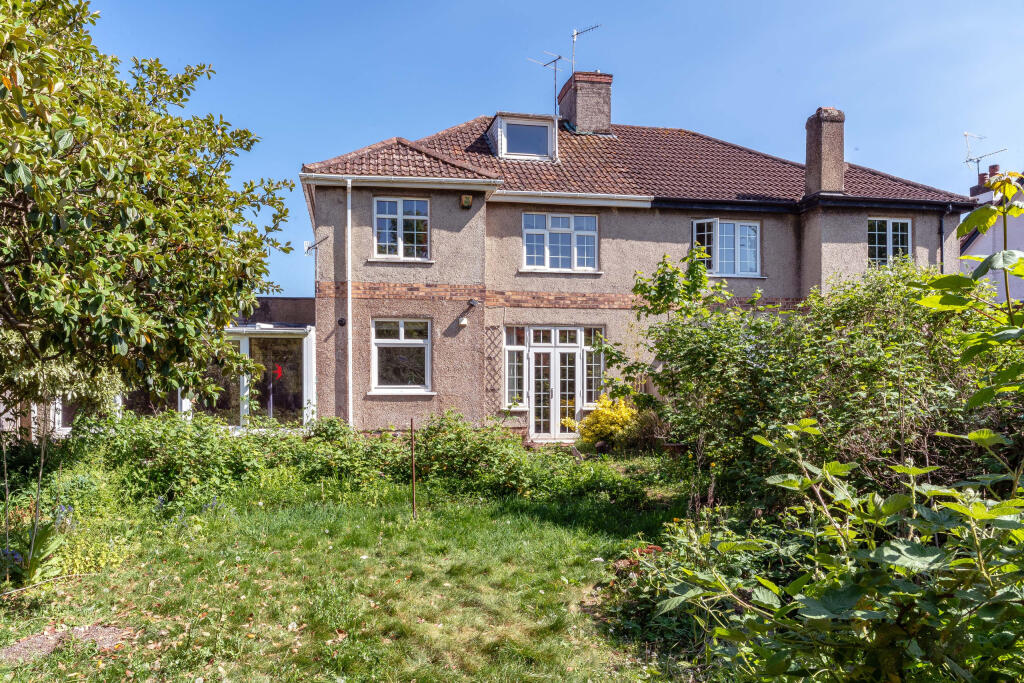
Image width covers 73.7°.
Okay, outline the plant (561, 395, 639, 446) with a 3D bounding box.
[{"bbox_3d":[1.830,1.650,14.100,1.550,1.150,1.300,0,-1,-9],"label":"plant"}]

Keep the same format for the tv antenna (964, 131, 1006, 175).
[{"bbox_3d":[14.050,-5.530,20.300,0.500,1.450,1.300,1,-1,-26],"label":"tv antenna"}]

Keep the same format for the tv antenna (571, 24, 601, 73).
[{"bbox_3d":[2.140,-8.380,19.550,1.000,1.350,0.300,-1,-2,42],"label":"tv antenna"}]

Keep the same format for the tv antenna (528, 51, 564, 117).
[{"bbox_3d":[1.000,-6.100,16.550,1.150,1.450,0.650,1,-1,-38],"label":"tv antenna"}]

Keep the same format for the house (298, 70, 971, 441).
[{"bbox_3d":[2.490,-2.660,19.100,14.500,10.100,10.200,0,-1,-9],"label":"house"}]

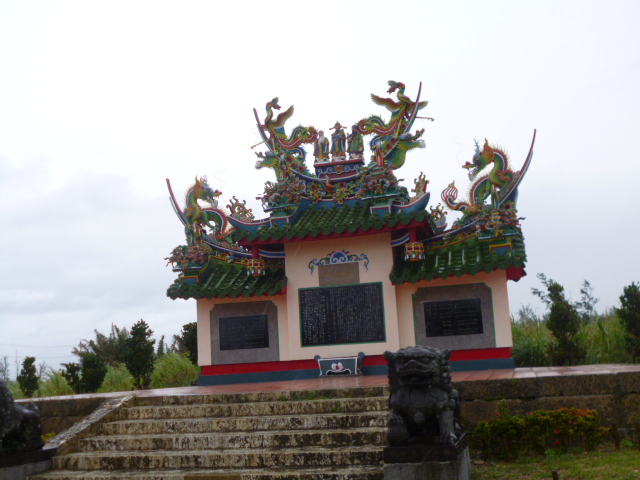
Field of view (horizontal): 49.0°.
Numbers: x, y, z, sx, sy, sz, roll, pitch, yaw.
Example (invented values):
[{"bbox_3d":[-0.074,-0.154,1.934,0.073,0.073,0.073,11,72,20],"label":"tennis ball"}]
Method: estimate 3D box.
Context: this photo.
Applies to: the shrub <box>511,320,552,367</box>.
[{"bbox_3d":[4.742,2.343,15.752,0.866,1.099,0.866,-6,-11,15],"label":"shrub"}]

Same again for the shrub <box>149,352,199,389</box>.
[{"bbox_3d":[-3.755,3.370,18.008,1.179,1.000,1.179,-6,-11,15],"label":"shrub"}]

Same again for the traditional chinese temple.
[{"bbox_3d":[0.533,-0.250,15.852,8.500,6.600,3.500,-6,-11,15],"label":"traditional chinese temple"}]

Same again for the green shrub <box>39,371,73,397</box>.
[{"bbox_3d":[-7.077,3.881,18.871,0.890,0.779,0.890,-6,-11,15],"label":"green shrub"}]

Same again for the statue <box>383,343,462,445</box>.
[{"bbox_3d":[1.039,1.577,7.116,0.680,0.950,0.920,-6,-11,15],"label":"statue"}]

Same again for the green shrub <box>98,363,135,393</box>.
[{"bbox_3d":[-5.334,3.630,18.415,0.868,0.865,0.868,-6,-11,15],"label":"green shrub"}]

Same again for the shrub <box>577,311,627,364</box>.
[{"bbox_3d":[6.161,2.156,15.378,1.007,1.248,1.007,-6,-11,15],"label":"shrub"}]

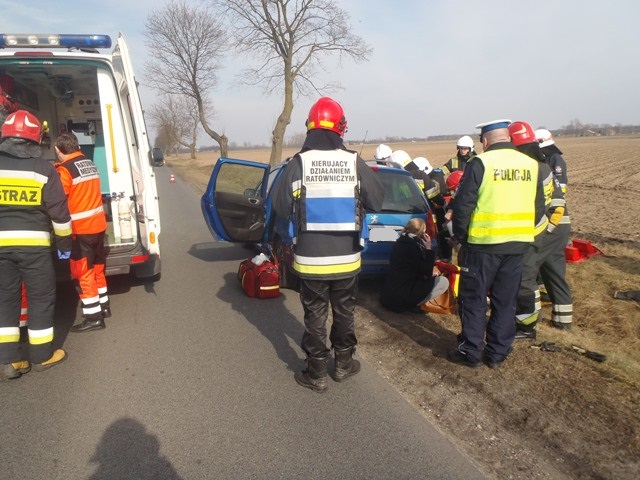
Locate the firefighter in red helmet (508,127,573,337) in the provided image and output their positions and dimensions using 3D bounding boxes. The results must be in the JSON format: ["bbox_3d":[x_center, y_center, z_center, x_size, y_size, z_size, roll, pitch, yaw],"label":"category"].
[{"bbox_3d":[1.780,-0.062,4.291,0.500,1.780,0.560,7,14,39],"label":"firefighter in red helmet"}]

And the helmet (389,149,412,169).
[{"bbox_3d":[0.985,-0.973,6.335,0.300,0.250,0.240,-37,-9,30],"label":"helmet"}]

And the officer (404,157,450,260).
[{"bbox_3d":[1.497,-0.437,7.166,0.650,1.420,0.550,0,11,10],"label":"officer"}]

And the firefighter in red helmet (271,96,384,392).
[{"bbox_3d":[0.047,0.043,3.403,0.700,1.880,0.420,-1,10,4],"label":"firefighter in red helmet"}]

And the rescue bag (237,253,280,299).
[{"bbox_3d":[-0.665,0.433,5.726,0.310,0.320,0.470,-8,12,-29],"label":"rescue bag"}]

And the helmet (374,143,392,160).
[{"bbox_3d":[0.972,-1.350,7.900,0.290,0.240,0.250,-26,16,-36],"label":"helmet"}]

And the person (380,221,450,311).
[{"bbox_3d":[0.915,0.222,5.047,0.650,0.910,0.540,-6,12,-24],"label":"person"}]

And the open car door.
[{"bbox_3d":[-1.133,-0.484,6.944,1.000,1.130,0.200,0,12,-28],"label":"open car door"}]

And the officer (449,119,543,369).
[{"bbox_3d":[1.262,0.024,3.855,0.580,1.820,0.400,-9,12,-32],"label":"officer"}]

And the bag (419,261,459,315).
[{"bbox_3d":[1.229,0.484,5.280,0.400,0.460,0.340,-2,10,0],"label":"bag"}]

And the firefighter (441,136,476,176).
[{"bbox_3d":[2.143,-0.674,7.815,0.580,1.800,0.420,5,12,30],"label":"firefighter"}]

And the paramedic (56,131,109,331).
[{"bbox_3d":[-2.115,-0.059,4.603,0.430,1.740,0.500,6,13,34],"label":"paramedic"}]

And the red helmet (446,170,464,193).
[{"bbox_3d":[1.575,-0.665,5.886,0.300,0.250,0.240,-24,13,-6],"label":"red helmet"}]

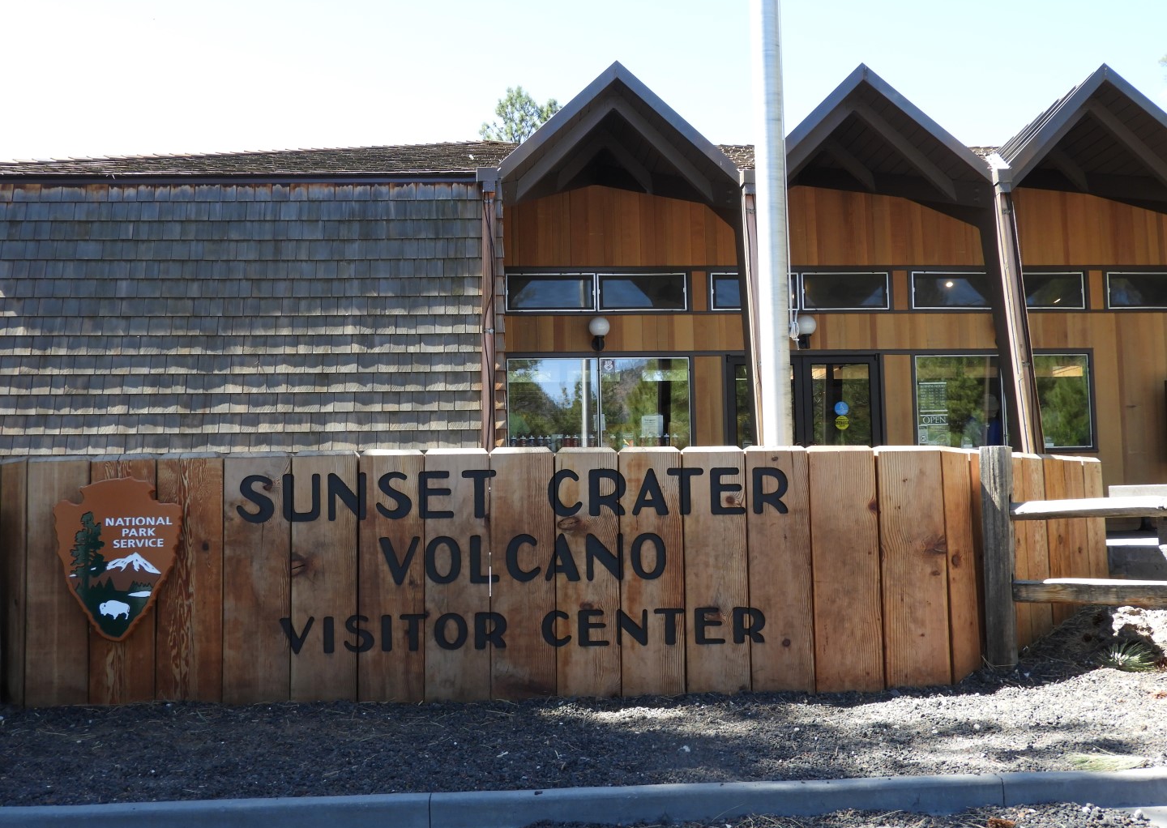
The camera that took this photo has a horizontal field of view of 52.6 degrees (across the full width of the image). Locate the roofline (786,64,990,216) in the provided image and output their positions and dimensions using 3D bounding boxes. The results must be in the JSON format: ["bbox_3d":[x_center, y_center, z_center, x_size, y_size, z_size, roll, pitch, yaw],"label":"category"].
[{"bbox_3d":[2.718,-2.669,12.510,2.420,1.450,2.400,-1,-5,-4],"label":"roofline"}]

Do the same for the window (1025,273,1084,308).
[{"bbox_3d":[5.619,-1.504,14.446,1.080,0.457,0.100,-1,-5,-4],"label":"window"}]

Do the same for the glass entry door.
[{"bbox_3d":[3.104,0.378,14.095,1.037,2.165,0.100,-1,-5,-4],"label":"glass entry door"}]

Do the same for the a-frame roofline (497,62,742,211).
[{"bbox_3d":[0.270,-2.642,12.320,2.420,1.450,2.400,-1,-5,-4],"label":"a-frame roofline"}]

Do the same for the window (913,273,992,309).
[{"bbox_3d":[4.522,-1.492,14.361,1.080,0.457,0.100,-1,-5,-4],"label":"window"}]

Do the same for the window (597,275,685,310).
[{"bbox_3d":[0.700,-1.450,14.065,1.078,0.457,0.100,-1,-5,-4],"label":"window"}]

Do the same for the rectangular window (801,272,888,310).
[{"bbox_3d":[3.164,-1.477,14.256,1.081,0.457,0.100,-1,-5,-4],"label":"rectangular window"}]

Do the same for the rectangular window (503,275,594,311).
[{"bbox_3d":[-0.387,-1.438,13.980,1.070,0.457,0.100,-1,-5,-4],"label":"rectangular window"}]

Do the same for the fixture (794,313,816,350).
[{"bbox_3d":[2.642,-0.967,14.007,0.253,0.414,0.290,-1,-5,-4],"label":"fixture"}]

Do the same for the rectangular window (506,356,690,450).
[{"bbox_3d":[0.190,-0.094,13.912,2.191,1.184,0.100,-1,-5,-4],"label":"rectangular window"}]

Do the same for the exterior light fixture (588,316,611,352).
[{"bbox_3d":[0.191,-0.935,13.816,0.257,0.414,0.290,-1,-5,-4],"label":"exterior light fixture"}]

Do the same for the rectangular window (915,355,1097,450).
[{"bbox_3d":[5.094,-0.148,14.291,2.214,1.184,0.100,-1,-5,-4],"label":"rectangular window"}]

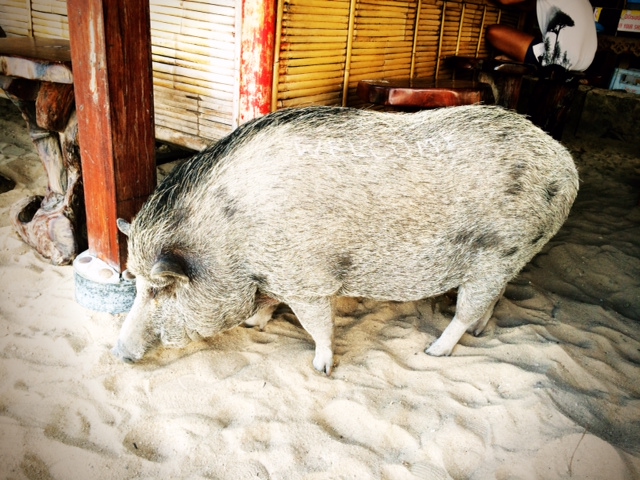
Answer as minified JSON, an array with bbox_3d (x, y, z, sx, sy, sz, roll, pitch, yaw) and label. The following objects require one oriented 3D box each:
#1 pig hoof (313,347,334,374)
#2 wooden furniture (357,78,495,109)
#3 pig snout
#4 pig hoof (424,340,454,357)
[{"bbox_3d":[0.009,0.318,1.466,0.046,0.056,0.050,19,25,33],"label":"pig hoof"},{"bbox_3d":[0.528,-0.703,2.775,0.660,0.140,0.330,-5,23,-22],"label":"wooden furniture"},{"bbox_3d":[-0.487,0.287,1.395,0.060,0.045,0.068,32,-11,-23],"label":"pig snout"},{"bbox_3d":[0.341,0.311,1.584,0.066,0.036,0.045,-1,22,-14],"label":"pig hoof"}]

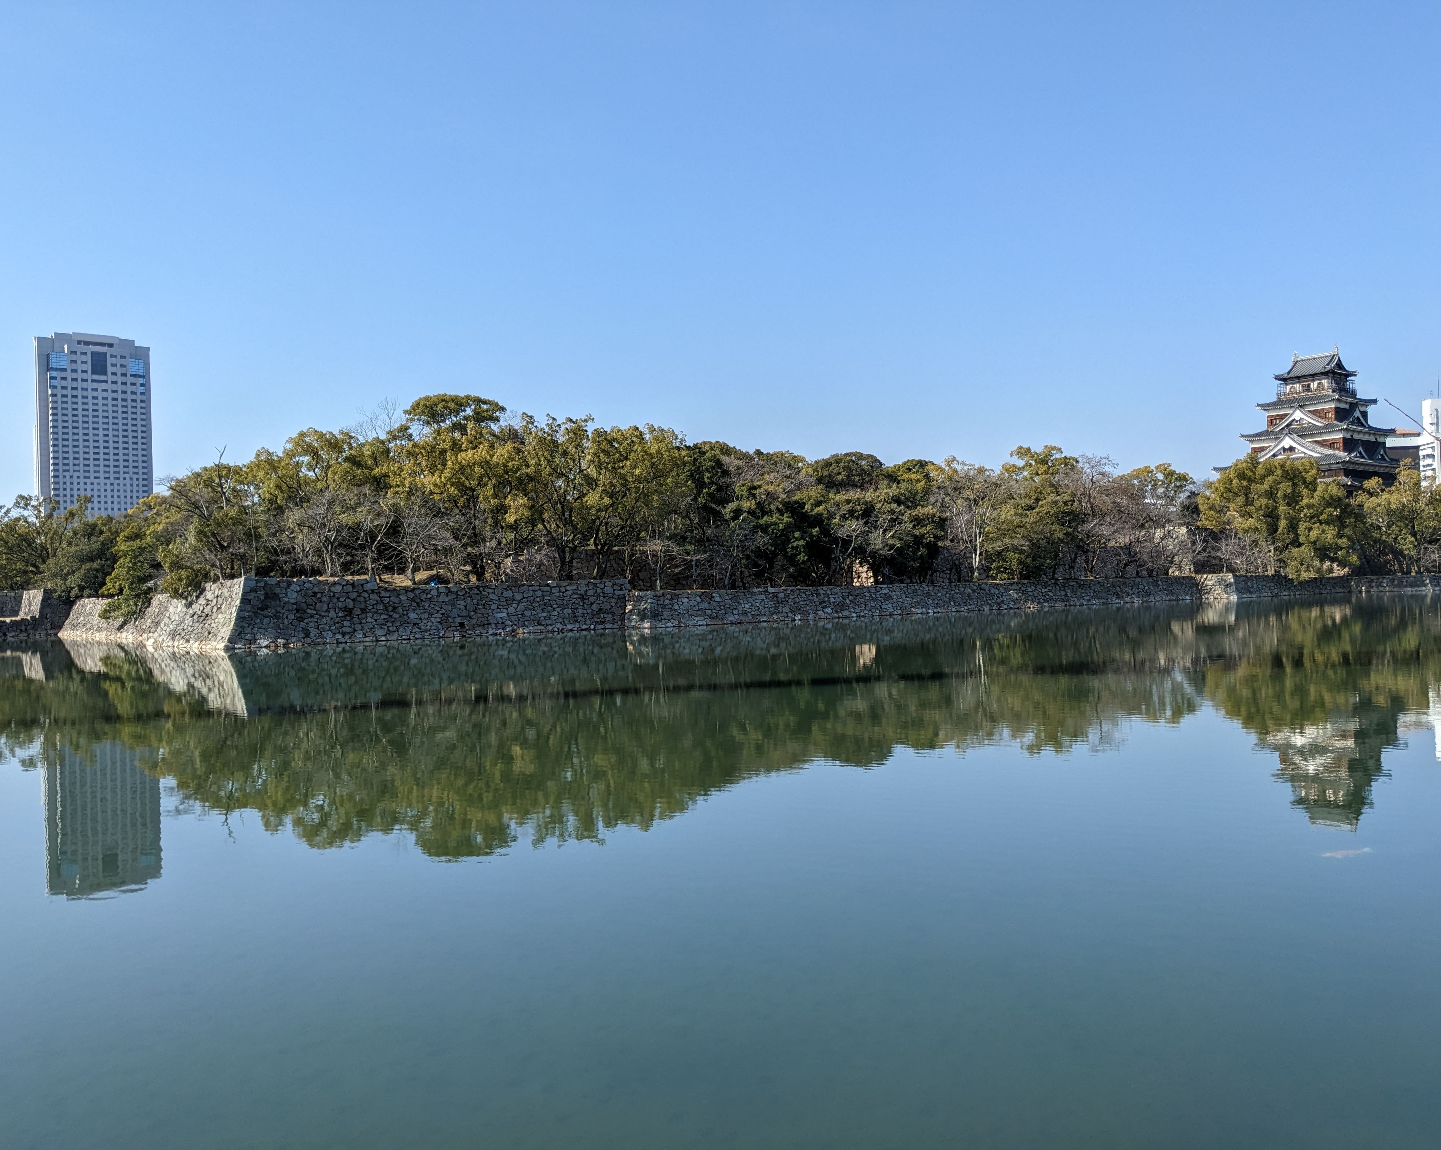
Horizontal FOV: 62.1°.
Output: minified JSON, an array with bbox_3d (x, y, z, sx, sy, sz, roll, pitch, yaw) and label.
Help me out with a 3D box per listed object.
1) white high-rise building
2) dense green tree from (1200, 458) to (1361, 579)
[{"bbox_3d":[-343.300,-54.940,658.040,53.630,150.000,25.000,-1,-1,-40],"label":"white high-rise building"},{"bbox_3d":[78.500,-8.160,168.000,20.000,17.000,18.500,-2,-1,25],"label":"dense green tree"}]

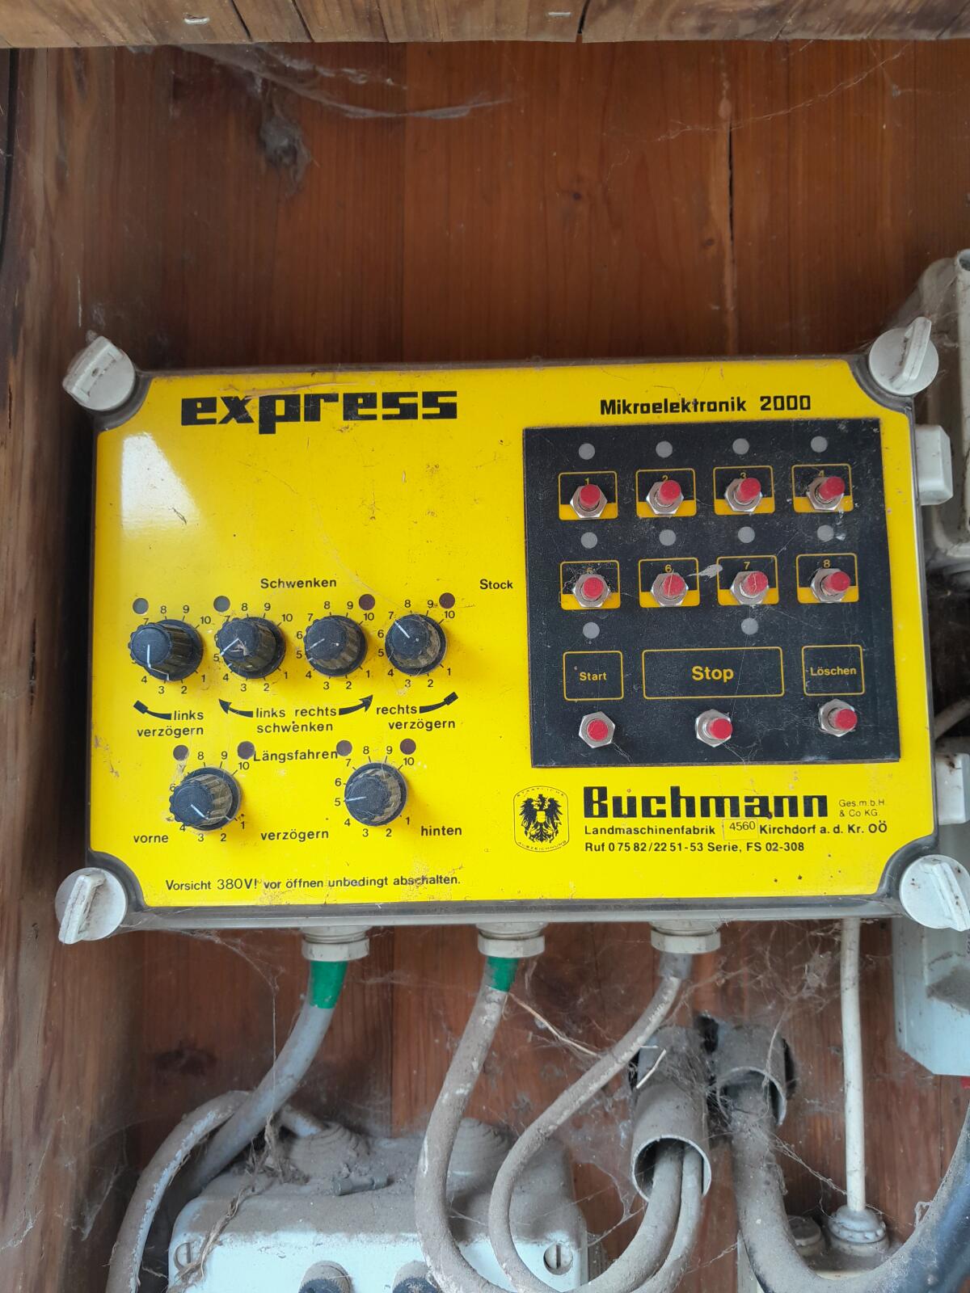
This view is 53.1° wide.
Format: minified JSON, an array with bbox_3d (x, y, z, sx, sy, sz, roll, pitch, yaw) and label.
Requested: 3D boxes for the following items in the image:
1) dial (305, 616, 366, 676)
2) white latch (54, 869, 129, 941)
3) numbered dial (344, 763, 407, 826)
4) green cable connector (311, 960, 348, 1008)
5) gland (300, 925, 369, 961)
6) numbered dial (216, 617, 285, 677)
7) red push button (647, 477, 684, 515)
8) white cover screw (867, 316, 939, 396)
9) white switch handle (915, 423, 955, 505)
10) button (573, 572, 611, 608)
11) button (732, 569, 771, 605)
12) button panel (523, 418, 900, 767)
[{"bbox_3d":[-0.054,-0.001,0.340,0.022,0.022,0.022,-1,-6,1],"label":"dial"},{"bbox_3d":[-0.139,0.091,0.339,0.025,0.025,0.016,-1,-6,1],"label":"white latch"},{"bbox_3d":[-0.039,0.051,0.334,0.022,0.022,0.022,-1,-6,1],"label":"numbered dial"},{"bbox_3d":[-0.056,0.119,0.349,0.013,0.018,0.013,4,-5,2],"label":"green cable connector"},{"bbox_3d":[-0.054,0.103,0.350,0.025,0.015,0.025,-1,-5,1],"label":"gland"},{"bbox_3d":[-0.083,-0.001,0.340,0.022,0.022,0.022,-1,-6,1],"label":"numbered dial"},{"bbox_3d":[0.065,-0.054,0.347,0.013,0.012,0.013,-1,-6,1],"label":"red push button"},{"bbox_3d":[0.154,-0.105,0.352,0.025,0.025,0.016,-1,-6,1],"label":"white cover screw"},{"bbox_3d":[0.145,-0.058,0.314,0.017,0.022,0.017,-1,-5,1],"label":"white switch handle"},{"bbox_3d":[0.038,-0.021,0.344,0.013,0.012,0.013,-1,-6,1],"label":"button"},{"bbox_3d":[0.094,-0.021,0.343,0.013,0.012,0.013,-1,-6,1],"label":"button"},{"bbox_3d":[0.080,-0.020,0.343,0.129,0.124,0.014,-1,-6,1],"label":"button panel"}]

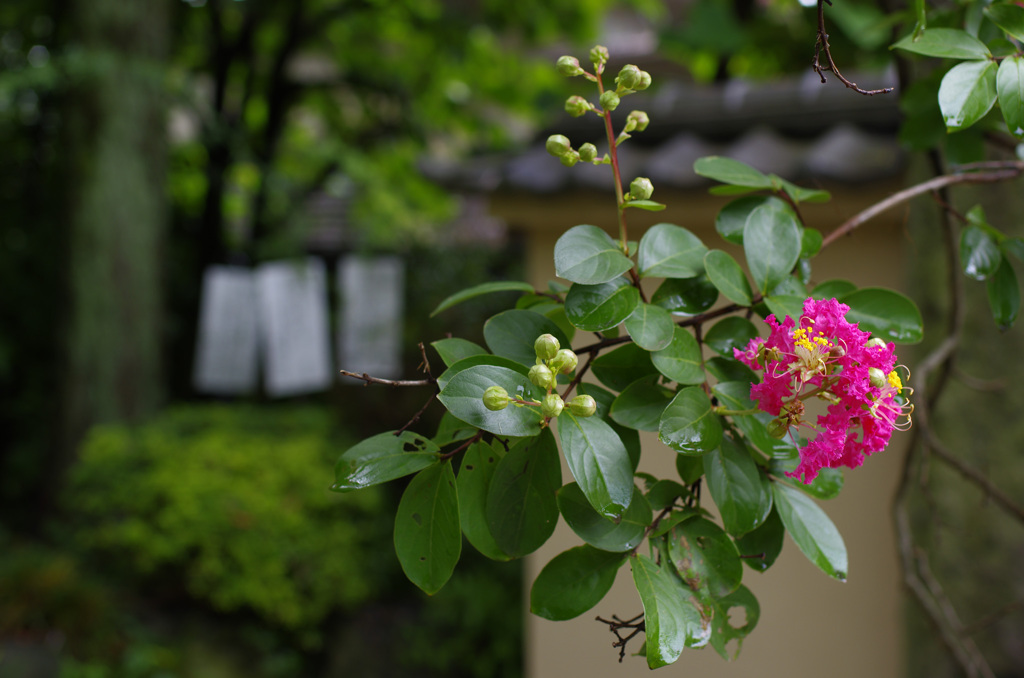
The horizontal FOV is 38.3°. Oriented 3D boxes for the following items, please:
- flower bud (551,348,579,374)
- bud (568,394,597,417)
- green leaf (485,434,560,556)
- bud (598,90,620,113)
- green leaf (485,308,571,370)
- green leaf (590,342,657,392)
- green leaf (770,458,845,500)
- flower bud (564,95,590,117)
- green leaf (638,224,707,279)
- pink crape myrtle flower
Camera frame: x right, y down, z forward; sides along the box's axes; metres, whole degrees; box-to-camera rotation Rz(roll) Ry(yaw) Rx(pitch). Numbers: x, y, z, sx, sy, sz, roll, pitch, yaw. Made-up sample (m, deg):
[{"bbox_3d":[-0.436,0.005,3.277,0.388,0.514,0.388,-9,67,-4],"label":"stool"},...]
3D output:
[{"bbox_3d":[0.020,0.009,0.560,0.010,0.009,0.009,-24,-11,27],"label":"flower bud"},{"bbox_3d":[0.026,0.024,0.535,0.011,0.008,0.008,2,1,21],"label":"bud"},{"bbox_3d":[0.007,0.057,0.557,0.025,0.052,0.007,13,-6,8],"label":"green leaf"},{"bbox_3d":[0.038,-0.092,0.570,0.008,0.008,0.009,0,-24,0],"label":"bud"},{"bbox_3d":[0.007,0.002,0.560,0.039,0.023,0.008,25,-23,-15],"label":"green leaf"},{"bbox_3d":[0.056,0.013,0.700,0.045,0.030,0.009,3,-21,-6],"label":"green leaf"},{"bbox_3d":[0.120,0.057,0.600,0.030,0.006,0.019,10,47,24],"label":"green leaf"},{"bbox_3d":[0.026,-0.091,0.580,0.009,0.009,0.009,7,0,-32],"label":"flower bud"},{"bbox_3d":[0.071,-0.039,0.653,0.034,0.027,0.007,-23,-28,-13],"label":"green leaf"},{"bbox_3d":[0.115,0.019,0.545,0.062,0.066,0.052,0,0,-6],"label":"pink crape myrtle flower"}]

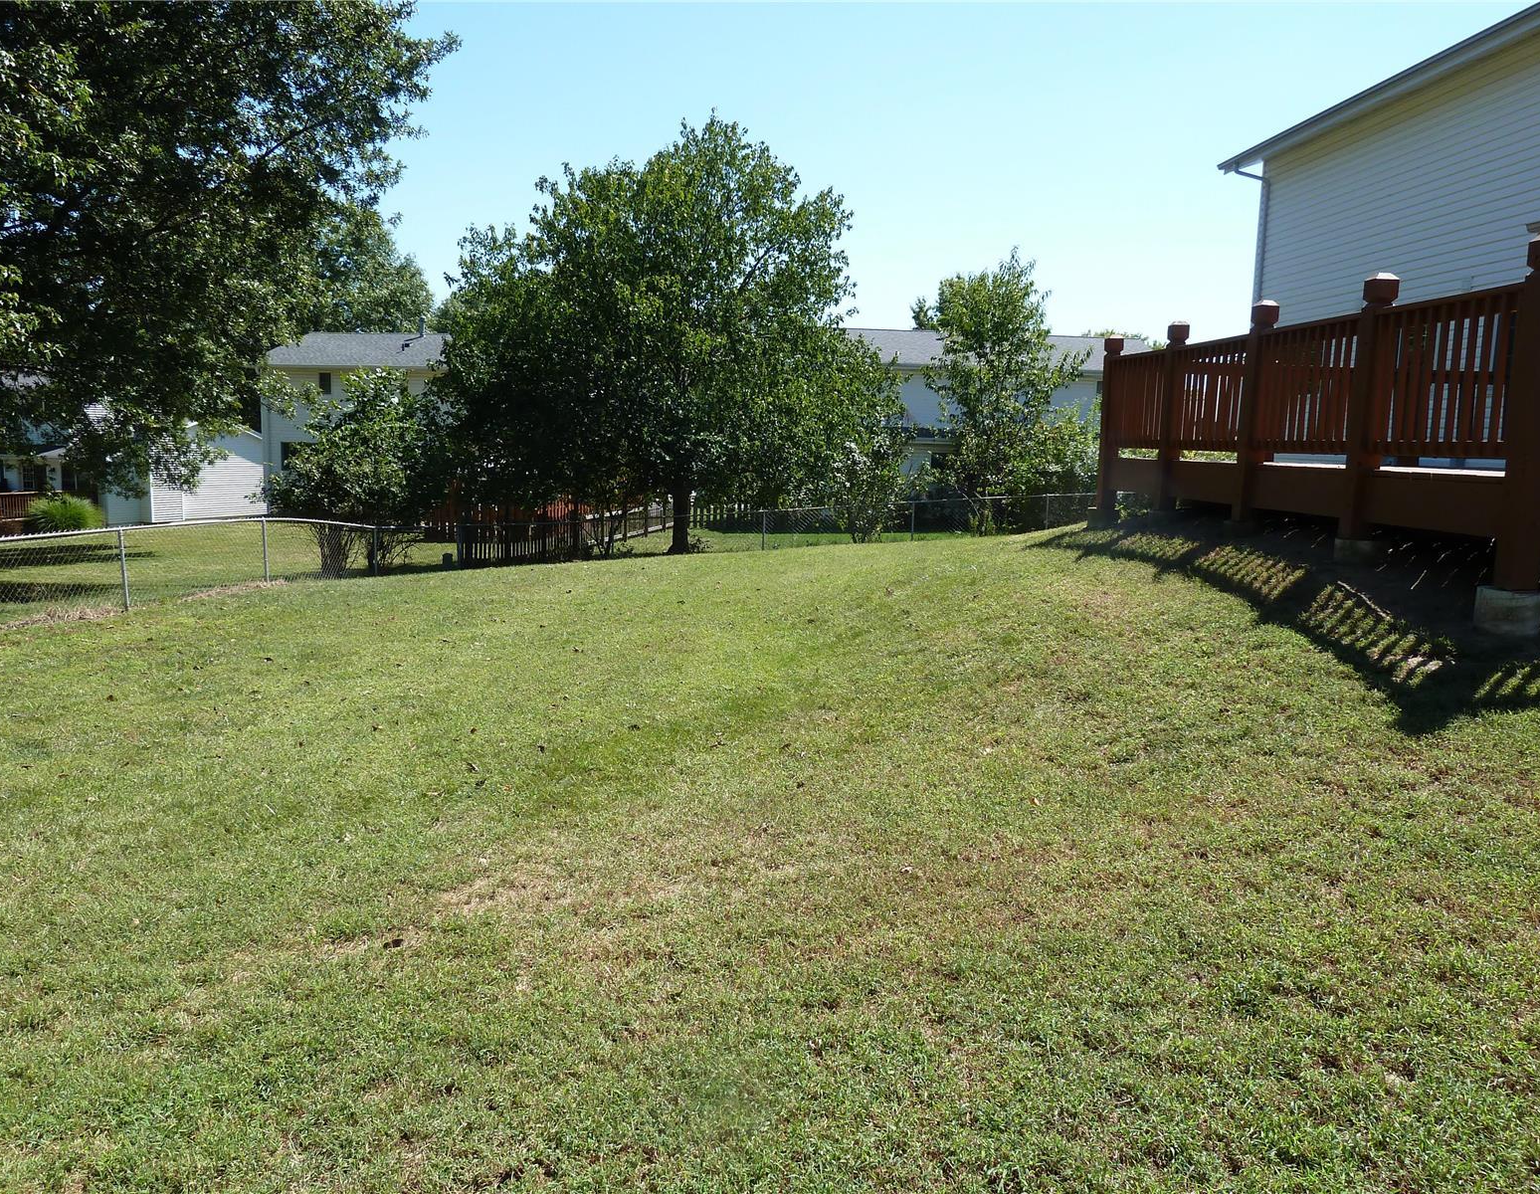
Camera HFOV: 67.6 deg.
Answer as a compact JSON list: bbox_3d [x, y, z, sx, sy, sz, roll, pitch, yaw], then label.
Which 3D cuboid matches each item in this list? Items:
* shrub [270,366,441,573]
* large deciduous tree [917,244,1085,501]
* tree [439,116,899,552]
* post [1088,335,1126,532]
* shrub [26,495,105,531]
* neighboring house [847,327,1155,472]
[{"bbox_3d":[-7.605,-2.270,21.209,3.306,3.814,3.200,1,8,0],"label":"shrub"},{"bbox_3d":[4.618,-4.059,23.148,3.353,5.548,3.300,1,8,0],"label":"large deciduous tree"},{"bbox_3d":[-1.904,-4.816,21.842,8.429,8.139,8.200,1,8,0],"label":"tree"},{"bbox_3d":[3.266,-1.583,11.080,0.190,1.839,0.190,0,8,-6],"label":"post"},{"bbox_3d":[-23.010,-2.699,37.547,2.525,1.301,2.400,1,8,0],"label":"shrub"},{"bbox_3d":[8.511,-7.233,46.728,14.500,7.200,9.000,-1,8,-14],"label":"neighboring house"}]

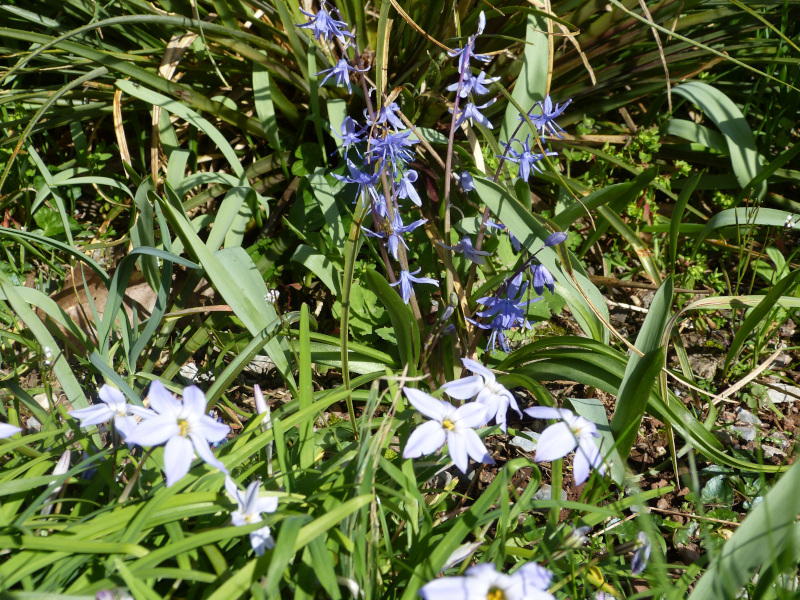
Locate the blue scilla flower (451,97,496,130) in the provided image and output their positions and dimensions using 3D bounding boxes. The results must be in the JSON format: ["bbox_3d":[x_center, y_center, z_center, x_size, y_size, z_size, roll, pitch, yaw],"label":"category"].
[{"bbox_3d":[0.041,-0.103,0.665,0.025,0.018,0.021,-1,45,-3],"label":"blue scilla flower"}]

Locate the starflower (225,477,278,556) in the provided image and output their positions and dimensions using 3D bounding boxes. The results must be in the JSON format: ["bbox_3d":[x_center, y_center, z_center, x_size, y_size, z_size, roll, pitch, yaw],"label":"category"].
[{"bbox_3d":[-0.059,0.086,0.475,0.024,0.032,0.020,-13,0,-25],"label":"starflower"}]

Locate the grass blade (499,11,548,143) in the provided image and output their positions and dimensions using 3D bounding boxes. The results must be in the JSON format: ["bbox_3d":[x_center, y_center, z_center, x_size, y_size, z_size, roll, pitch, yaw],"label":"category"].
[{"bbox_3d":[0.083,-0.149,0.800,0.030,0.100,0.015,17,28,10],"label":"grass blade"}]

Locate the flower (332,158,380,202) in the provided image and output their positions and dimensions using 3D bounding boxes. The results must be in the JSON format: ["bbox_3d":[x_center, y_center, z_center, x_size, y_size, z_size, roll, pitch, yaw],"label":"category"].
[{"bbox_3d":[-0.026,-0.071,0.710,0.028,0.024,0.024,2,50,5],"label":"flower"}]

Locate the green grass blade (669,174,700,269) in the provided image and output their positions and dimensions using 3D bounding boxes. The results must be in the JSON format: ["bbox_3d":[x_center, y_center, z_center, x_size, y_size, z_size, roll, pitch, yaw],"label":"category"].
[{"bbox_3d":[0.189,-0.052,0.800,0.021,0.067,0.016,8,24,-4],"label":"green grass blade"}]

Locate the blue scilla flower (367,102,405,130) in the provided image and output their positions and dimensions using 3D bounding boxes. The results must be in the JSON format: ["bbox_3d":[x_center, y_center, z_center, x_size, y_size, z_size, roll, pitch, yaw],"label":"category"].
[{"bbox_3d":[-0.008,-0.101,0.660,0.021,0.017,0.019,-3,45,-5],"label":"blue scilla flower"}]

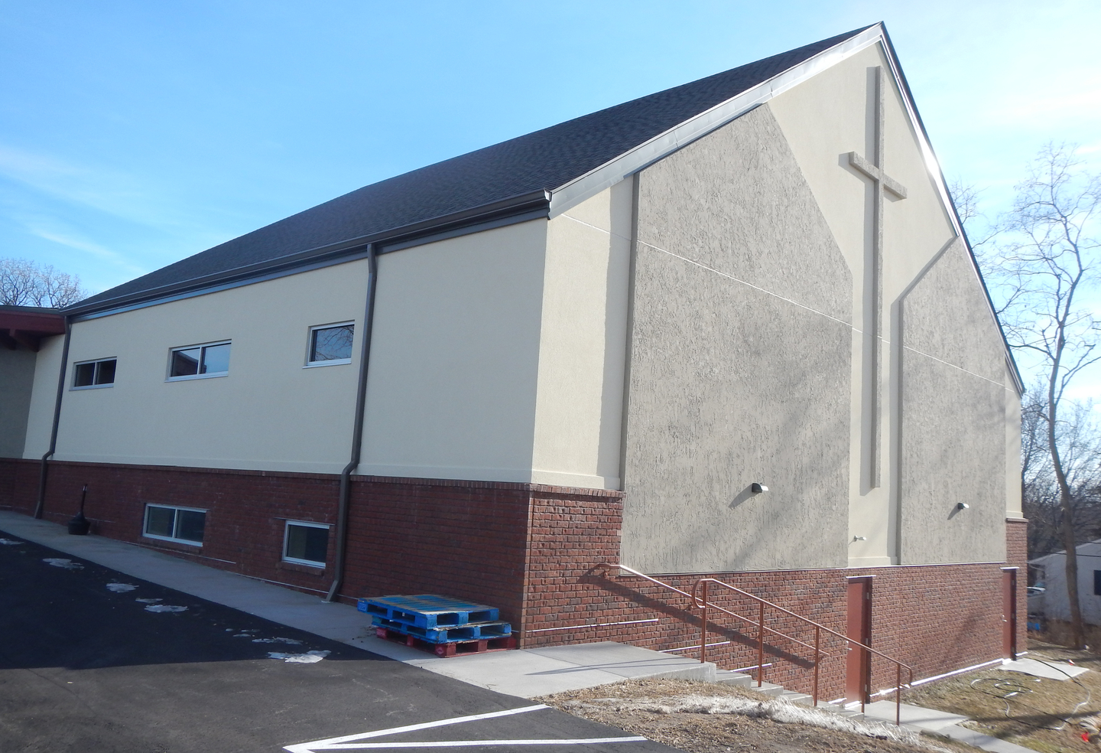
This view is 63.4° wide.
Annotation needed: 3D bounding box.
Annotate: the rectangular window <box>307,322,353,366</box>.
[{"bbox_3d":[-3.263,-0.471,13.357,1.226,0.622,0.119,-4,-11,43],"label":"rectangular window"}]

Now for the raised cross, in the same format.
[{"bbox_3d":[6.397,-2.040,17.348,0.109,8.351,2.544,-4,-11,43],"label":"raised cross"}]

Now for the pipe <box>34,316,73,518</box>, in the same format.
[{"bbox_3d":[-11.498,0.943,20.623,0.109,4.693,0.208,-4,-11,43],"label":"pipe"}]

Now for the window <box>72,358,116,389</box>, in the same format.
[{"bbox_3d":[-10.027,-0.039,19.653,2.432,0.628,0.119,-4,-11,43],"label":"window"}]

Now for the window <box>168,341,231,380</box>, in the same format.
[{"bbox_3d":[-6.395,-0.271,16.272,2.459,0.630,0.119,-4,-11,43],"label":"window"}]

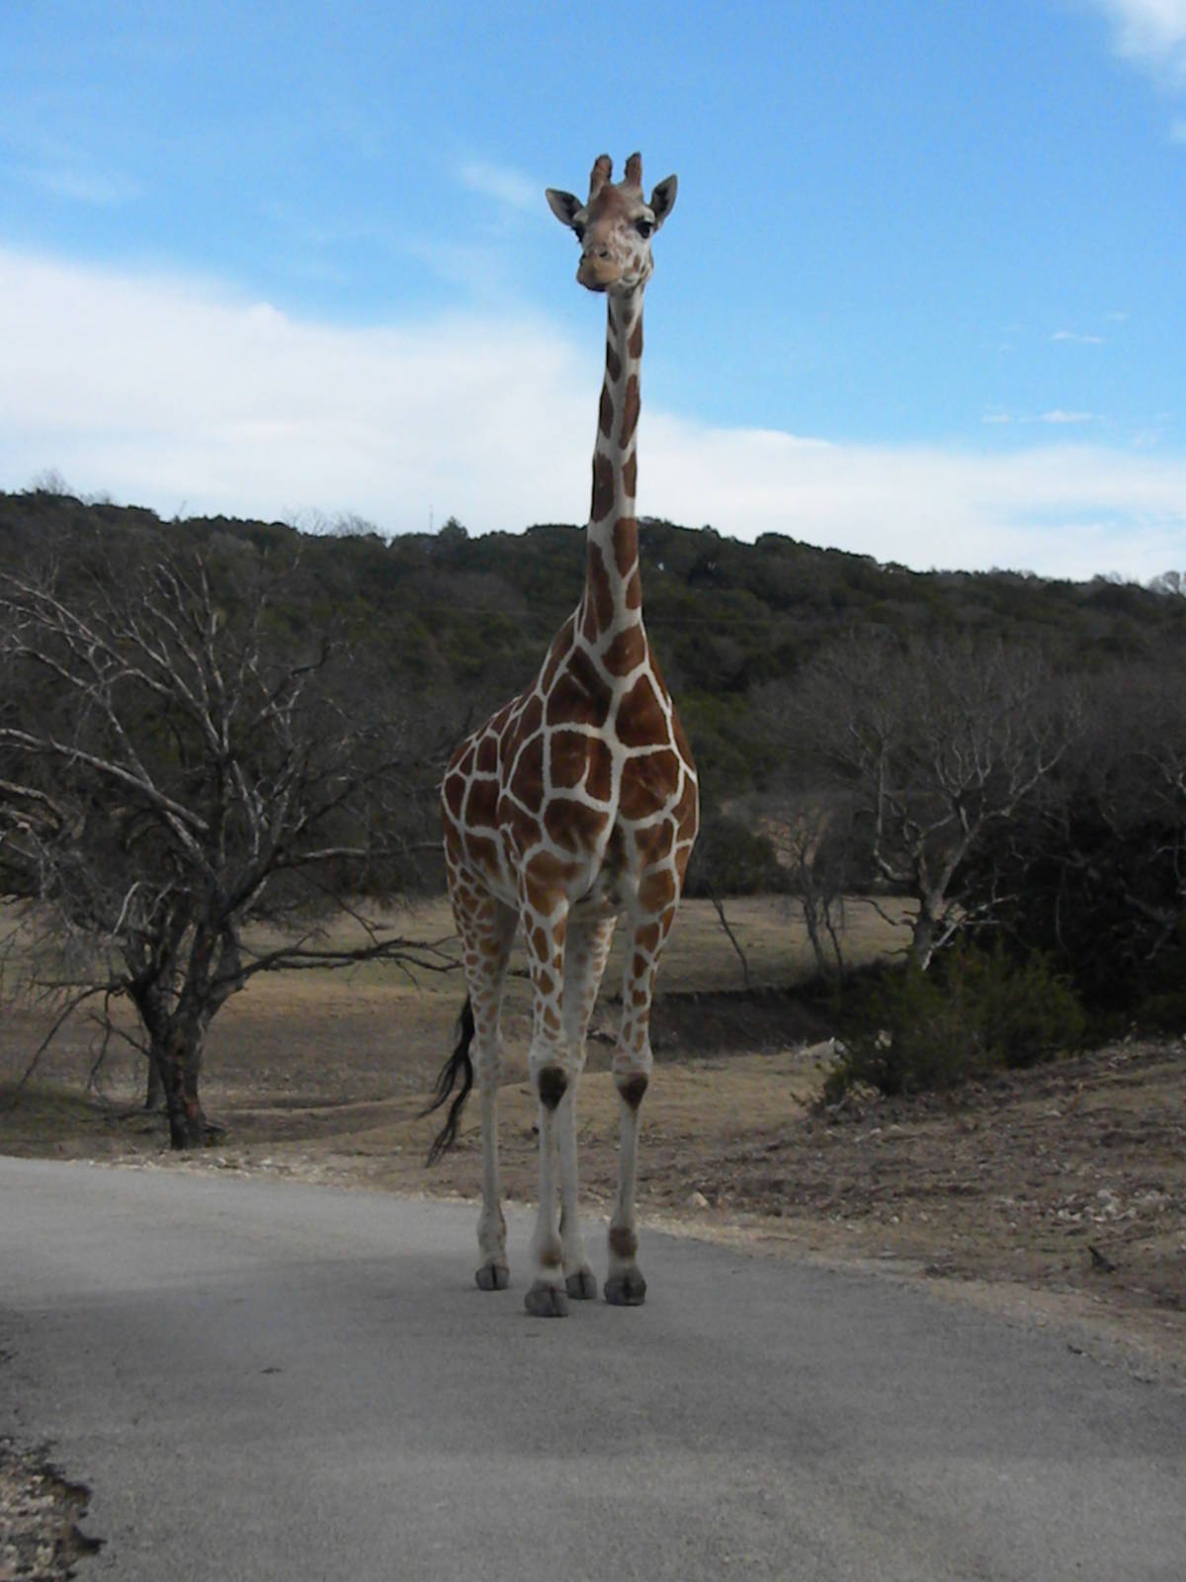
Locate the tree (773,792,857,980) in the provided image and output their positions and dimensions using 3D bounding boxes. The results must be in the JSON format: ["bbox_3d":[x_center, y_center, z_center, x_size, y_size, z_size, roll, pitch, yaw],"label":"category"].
[{"bbox_3d":[3.740,1.620,55.000,1.450,3.250,1.400,0,-1,0],"label":"tree"}]

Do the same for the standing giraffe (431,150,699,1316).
[{"bbox_3d":[-0.070,-0.200,12.800,0.800,4.350,2.150,0,-1,-14],"label":"standing giraffe"}]

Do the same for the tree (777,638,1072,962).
[{"bbox_3d":[5.930,0.200,58.000,5.200,6.000,5.000,0,-1,0],"label":"tree"}]

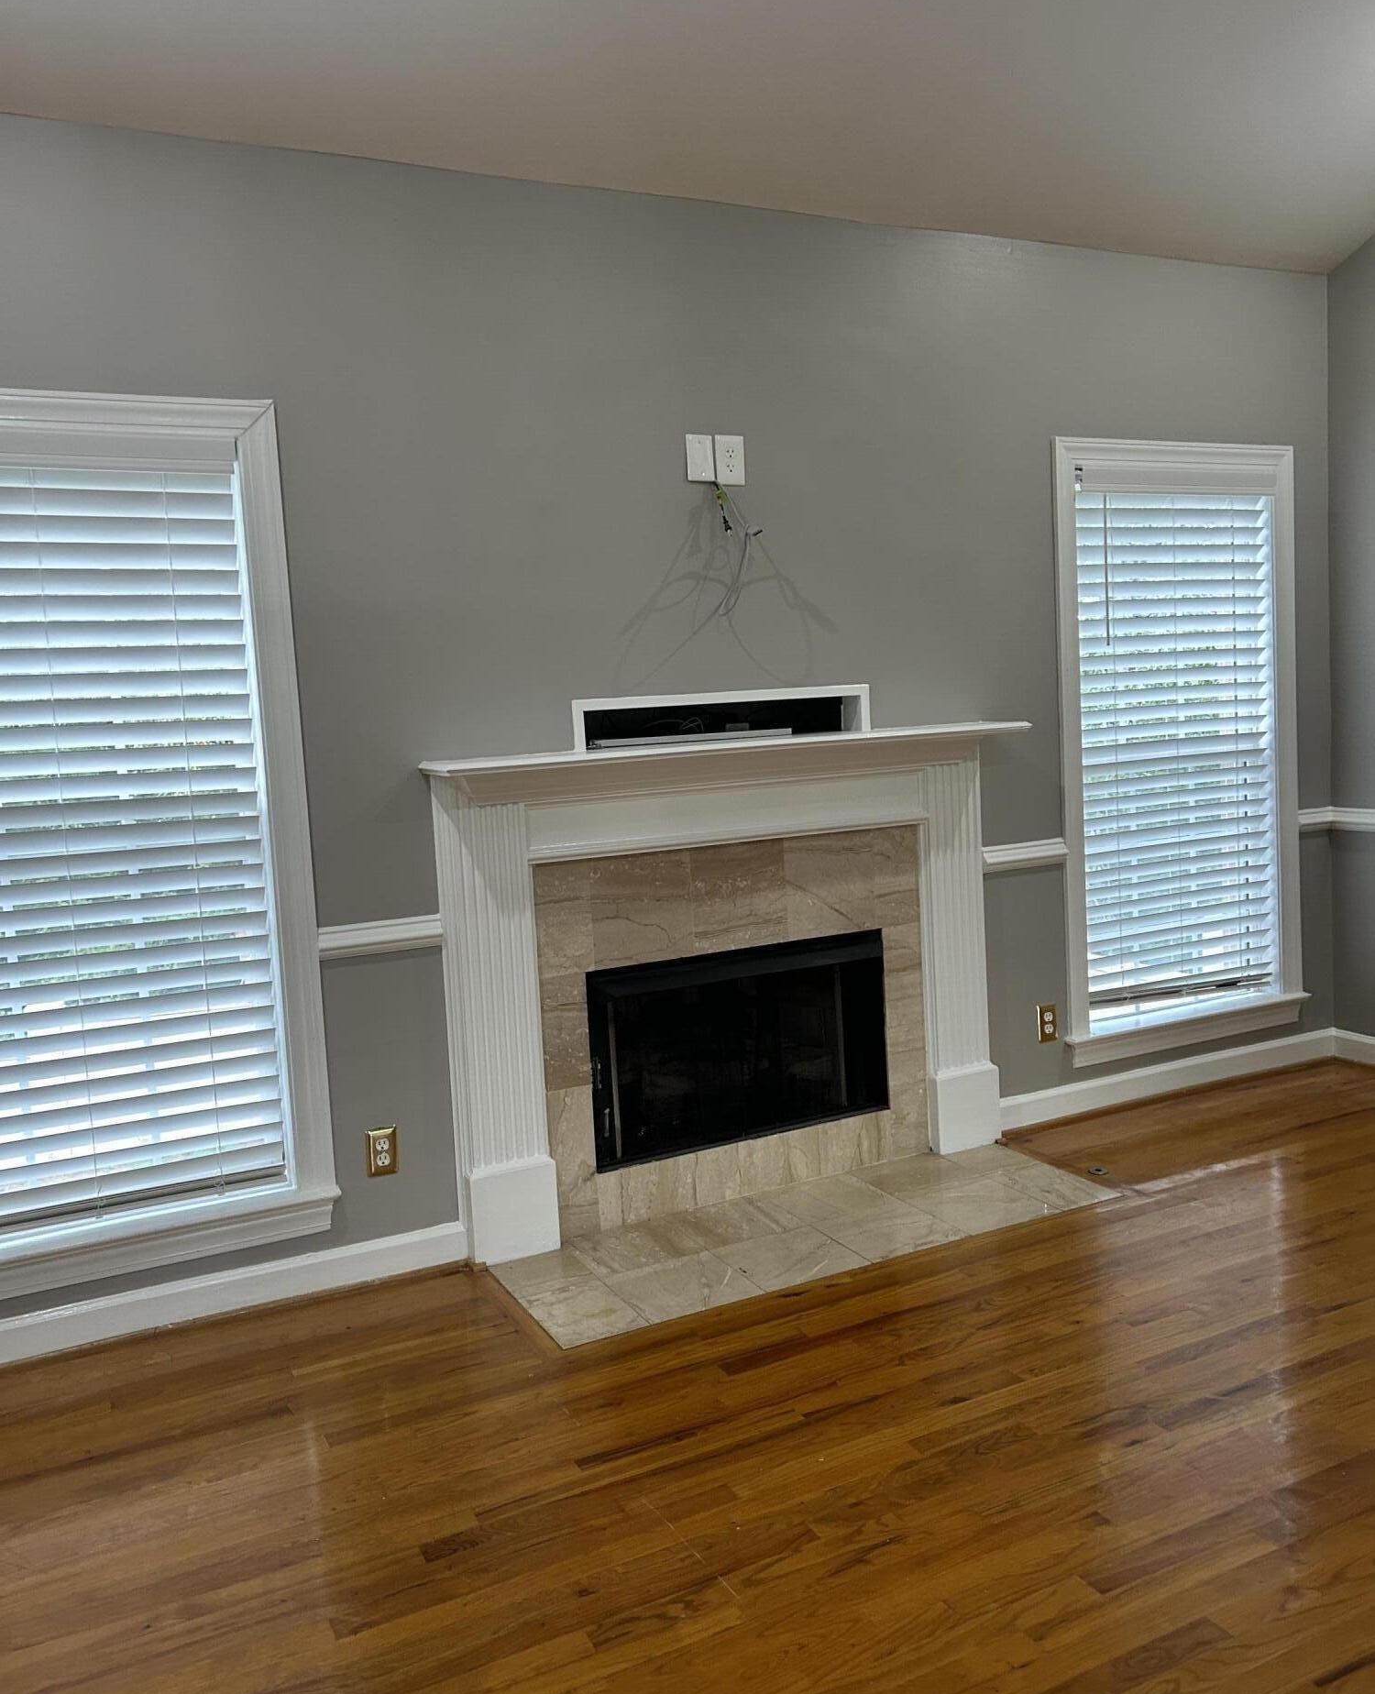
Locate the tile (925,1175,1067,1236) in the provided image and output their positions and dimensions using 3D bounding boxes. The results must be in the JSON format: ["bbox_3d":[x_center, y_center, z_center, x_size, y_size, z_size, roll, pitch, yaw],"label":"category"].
[{"bbox_3d":[0.794,0.972,3.714,0.300,0.012,0.303,-6,7,-26],"label":"tile"}]

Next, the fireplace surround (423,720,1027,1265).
[{"bbox_3d":[0.201,0.358,3.818,1.765,1.307,0.209,-6,7,-26],"label":"fireplace surround"}]

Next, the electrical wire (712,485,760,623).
[{"bbox_3d":[0.135,-0.810,3.759,0.123,0.356,0.099,-6,7,-26],"label":"electrical wire"}]

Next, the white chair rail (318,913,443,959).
[{"bbox_3d":[-0.747,0.221,3.380,0.296,0.077,0.026,-6,7,-26],"label":"white chair rail"}]

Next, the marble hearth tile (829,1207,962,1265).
[{"bbox_3d":[0.525,1.001,3.581,0.300,0.012,0.303,-6,7,-26],"label":"marble hearth tile"}]

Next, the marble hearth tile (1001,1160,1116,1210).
[{"bbox_3d":[1.037,0.966,3.889,0.203,0.013,0.309,-6,7,-26],"label":"marble hearth tile"}]

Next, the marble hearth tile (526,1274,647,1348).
[{"bbox_3d":[-0.245,1.105,3.261,0.220,0.013,0.307,-6,7,-26],"label":"marble hearth tile"}]

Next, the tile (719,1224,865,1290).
[{"bbox_3d":[0.256,1.030,3.448,0.300,0.012,0.303,-6,7,-26],"label":"tile"}]

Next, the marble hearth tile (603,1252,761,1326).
[{"bbox_3d":[-0.013,1.059,3.315,0.300,0.012,0.303,-6,7,-26],"label":"marble hearth tile"}]

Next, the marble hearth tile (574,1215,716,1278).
[{"bbox_3d":[-0.136,1.060,3.633,0.299,0.013,0.266,-6,7,-26],"label":"marble hearth tile"}]

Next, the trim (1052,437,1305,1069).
[{"bbox_3d":[1.634,-0.317,4.524,1.090,1.965,0.060,-6,7,-26],"label":"trim"}]

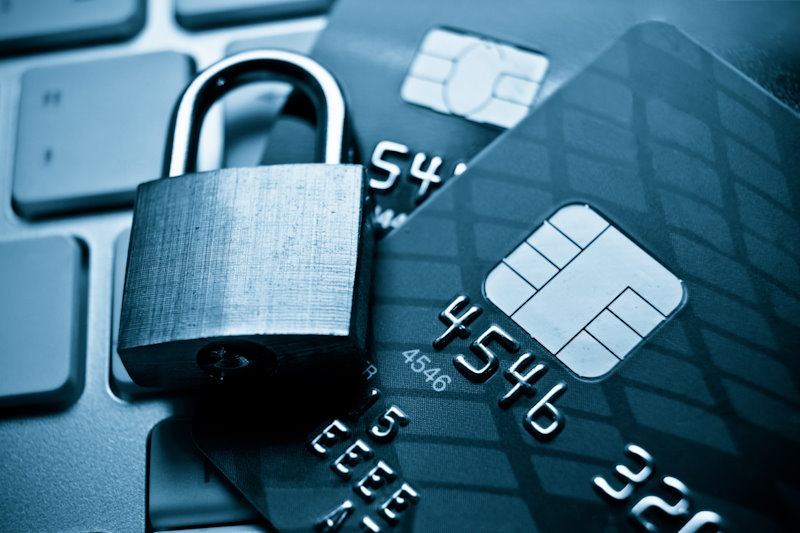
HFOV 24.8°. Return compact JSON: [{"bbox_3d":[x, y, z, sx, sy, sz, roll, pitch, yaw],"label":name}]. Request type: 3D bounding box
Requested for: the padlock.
[{"bbox_3d":[-0.011,-0.005,0.147,0.018,0.008,0.030,-4,58,11],"label":"padlock"}]

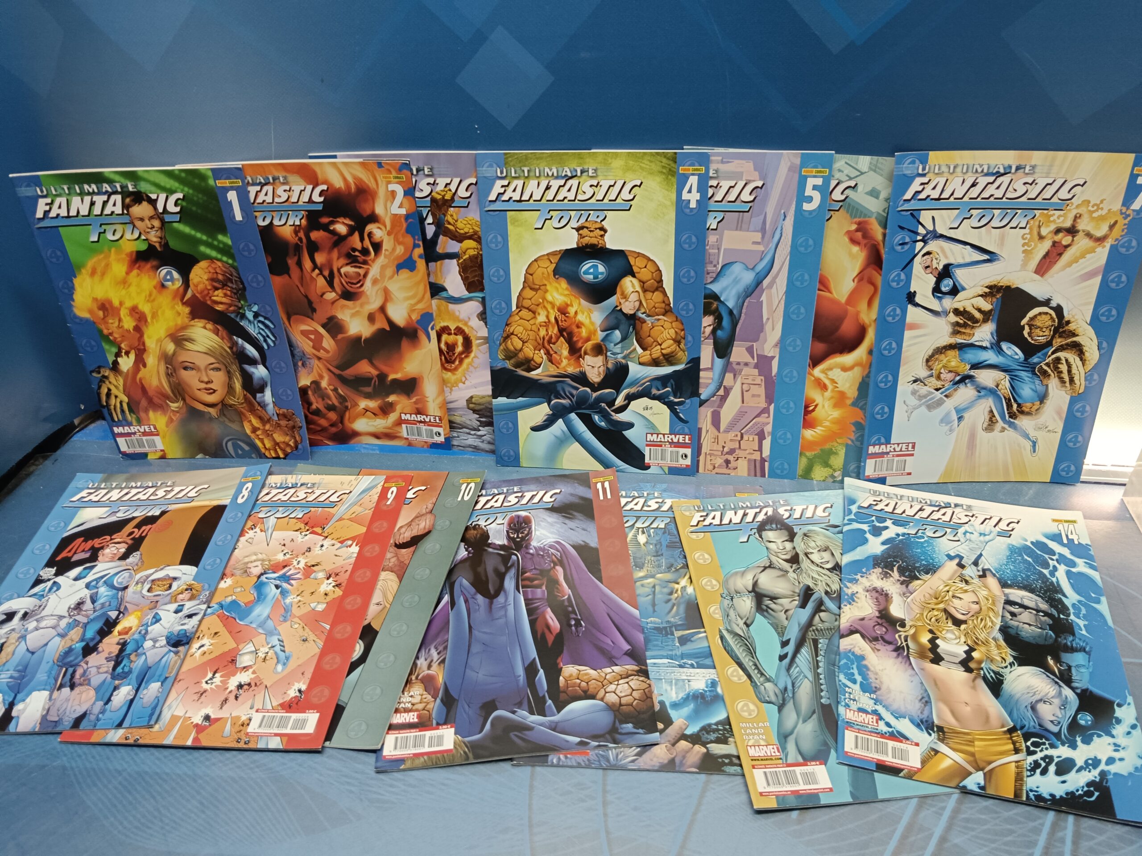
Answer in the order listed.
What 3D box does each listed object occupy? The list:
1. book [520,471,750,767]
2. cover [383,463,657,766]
[{"bbox_3d":[0.061,0.124,0.606,0.170,0.005,0.260,0,36,6],"label":"book"},{"bbox_3d":[-0.039,0.120,0.616,0.170,0.005,0.260,-6,37,0],"label":"cover"}]

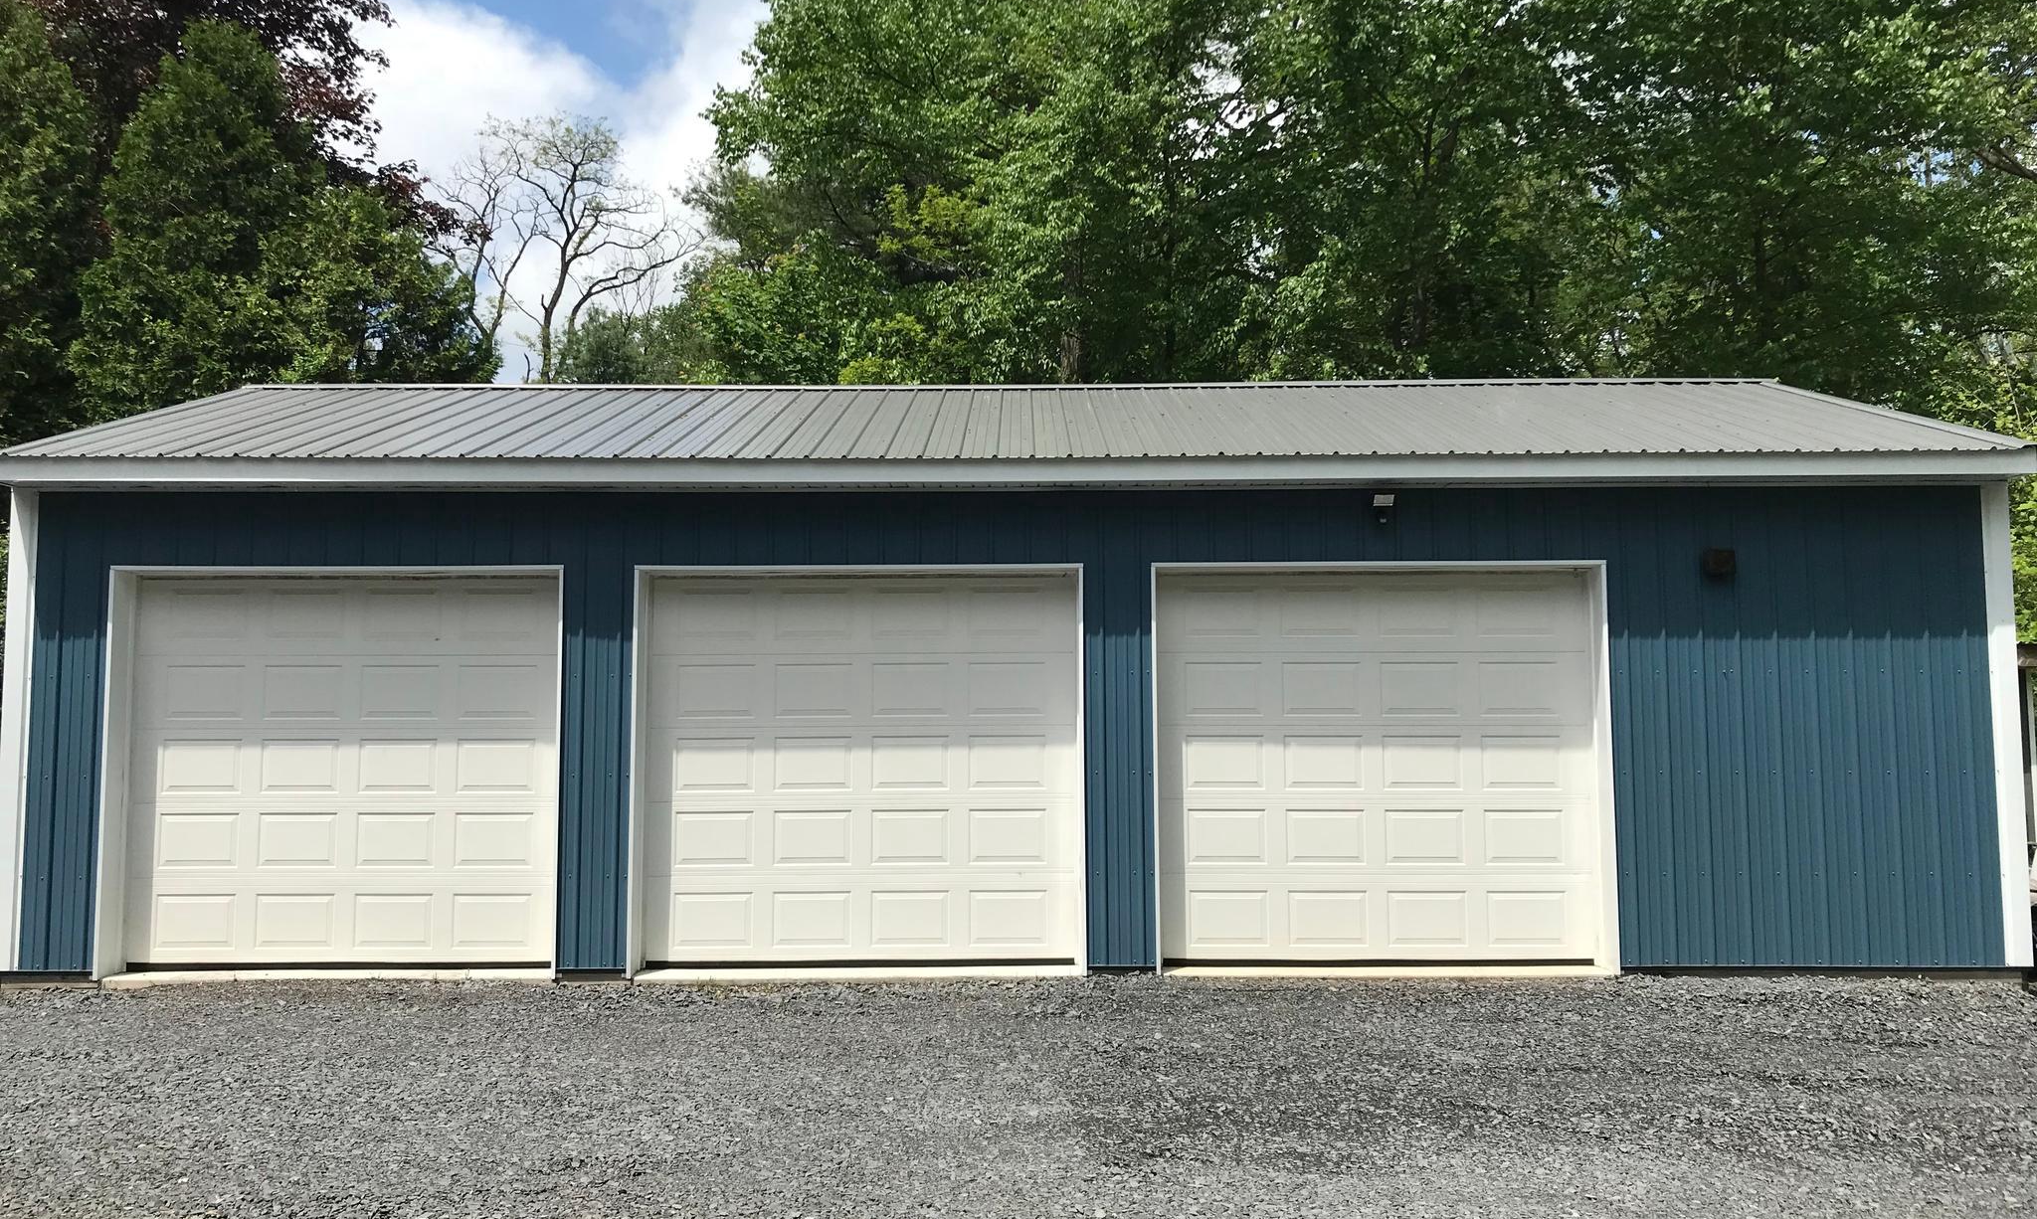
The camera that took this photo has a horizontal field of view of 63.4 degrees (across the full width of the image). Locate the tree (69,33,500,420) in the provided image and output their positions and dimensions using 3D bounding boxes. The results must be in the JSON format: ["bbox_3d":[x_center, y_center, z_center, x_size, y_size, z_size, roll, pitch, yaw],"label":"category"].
[{"bbox_3d":[-9.214,-2.086,20.314,5.230,10.300,4.800,0,-5,0],"label":"tree"}]

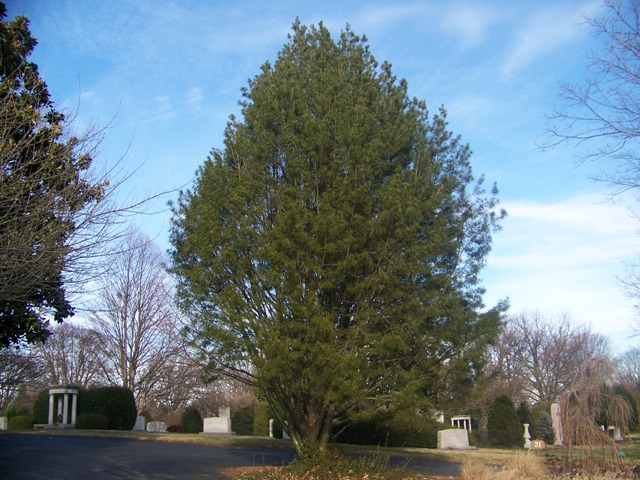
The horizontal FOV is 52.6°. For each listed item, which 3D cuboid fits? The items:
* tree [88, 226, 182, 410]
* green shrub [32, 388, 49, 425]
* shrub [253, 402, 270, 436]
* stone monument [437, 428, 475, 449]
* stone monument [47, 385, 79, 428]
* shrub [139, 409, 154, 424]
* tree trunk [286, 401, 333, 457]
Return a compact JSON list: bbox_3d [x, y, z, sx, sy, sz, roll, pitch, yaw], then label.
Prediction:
[{"bbox_3d":[-19.958,9.141,70.000,9.800,20.500,9.500,-1,-14,0],"label":"tree"},{"bbox_3d":[-23.928,14.582,56.000,2.000,3.400,2.000,-1,-14,0],"label":"green shrub"},{"bbox_3d":[-3.585,11.096,40.000,1.050,2.030,1.200,-1,-14,0],"label":"shrub"},{"bbox_3d":[6.200,9.072,29.500,1.650,0.920,0.500,2,-15,-10],"label":"stone monument"},{"bbox_3d":[-19.536,12.627,49.000,1.900,3.260,1.900,-3,-15,9],"label":"stone monument"},{"bbox_3d":[-14.478,14.896,54.000,1.300,1.450,1.300,-1,-14,0],"label":"shrub"},{"bbox_3d":[-0.294,5.872,20.000,1.480,1.630,1.300,-1,-14,0],"label":"tree trunk"}]

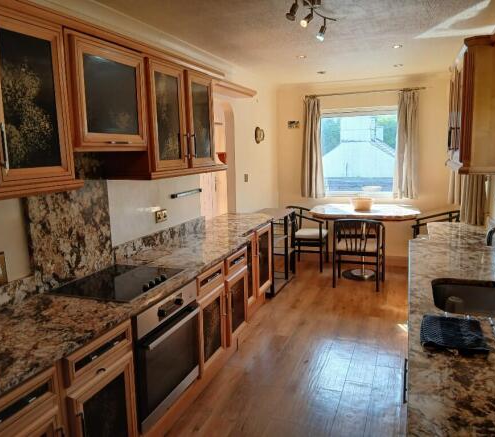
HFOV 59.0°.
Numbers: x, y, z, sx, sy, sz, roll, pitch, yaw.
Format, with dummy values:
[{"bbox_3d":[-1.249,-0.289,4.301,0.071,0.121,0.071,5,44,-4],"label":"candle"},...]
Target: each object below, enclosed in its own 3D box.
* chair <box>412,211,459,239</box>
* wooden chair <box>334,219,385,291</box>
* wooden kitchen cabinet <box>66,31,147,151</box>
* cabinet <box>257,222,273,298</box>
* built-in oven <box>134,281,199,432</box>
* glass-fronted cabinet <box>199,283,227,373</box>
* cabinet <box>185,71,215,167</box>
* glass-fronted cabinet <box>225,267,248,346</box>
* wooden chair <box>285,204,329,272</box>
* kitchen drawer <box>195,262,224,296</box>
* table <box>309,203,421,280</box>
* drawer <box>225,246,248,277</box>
[{"bbox_3d":[2.137,0.319,4.918,0.530,0.750,0.550,2,10,18],"label":"chair"},{"bbox_3d":[1.231,0.360,4.775,0.530,0.754,0.510,2,10,20],"label":"wooden chair"},{"bbox_3d":[-0.845,-0.618,2.304,0.375,0.540,0.610,2,10,20],"label":"wooden kitchen cabinet"},{"bbox_3d":[-0.058,0.388,4.320,0.510,0.620,0.430,2,10,20],"label":"cabinet"},{"bbox_3d":[-0.633,0.694,2.417,0.575,0.597,0.600,2,10,20],"label":"built-in oven"},{"bbox_3d":[-0.466,0.675,2.873,0.540,0.463,0.373,2,10,20],"label":"glass-fronted cabinet"},{"bbox_3d":[-0.468,-0.695,3.156,0.310,0.637,0.425,2,10,20],"label":"cabinet"},{"bbox_3d":[-0.324,0.625,3.349,0.580,0.480,0.415,2,10,20],"label":"glass-fronted cabinet"},{"bbox_3d":[0.750,0.251,5.519,0.520,0.755,0.550,1,9,13],"label":"wooden chair"},{"bbox_3d":[-0.455,0.372,2.815,0.500,0.136,0.394,2,10,20],"label":"kitchen drawer"},{"bbox_3d":[1.363,0.293,5.115,1.190,0.775,1.020,2,10,20],"label":"table"},{"bbox_3d":[-0.292,0.313,3.285,0.495,0.135,0.415,2,10,20],"label":"drawer"}]

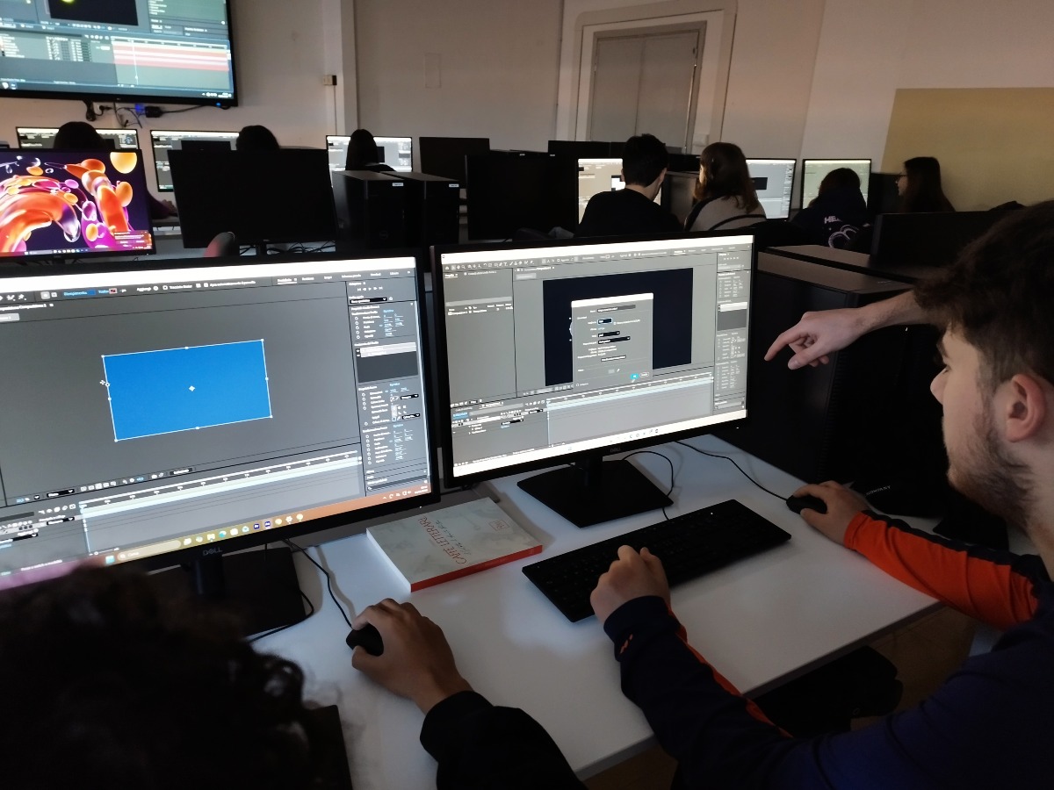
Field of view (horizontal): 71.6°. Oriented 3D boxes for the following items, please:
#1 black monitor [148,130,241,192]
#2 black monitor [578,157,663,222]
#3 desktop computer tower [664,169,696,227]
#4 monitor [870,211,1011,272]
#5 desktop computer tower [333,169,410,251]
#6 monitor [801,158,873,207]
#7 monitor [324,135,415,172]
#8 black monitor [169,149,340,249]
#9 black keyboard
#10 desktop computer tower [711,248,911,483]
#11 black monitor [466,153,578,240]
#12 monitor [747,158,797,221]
[{"bbox_3d":[-2.058,-1.456,4.719,0.610,0.450,0.190,-9,24,-28],"label":"black monitor"},{"bbox_3d":[0.458,-0.973,3.727,0.610,0.450,0.190,-13,26,-35],"label":"black monitor"},{"bbox_3d":[0.802,-0.983,3.902,0.173,0.373,0.410,-10,25,-30],"label":"desktop computer tower"},{"bbox_3d":[1.005,-0.213,1.779,0.610,0.450,0.190,-9,23,-27],"label":"monitor"},{"bbox_3d":[-0.659,-0.734,3.092,0.173,0.373,0.410,-9,24,-28],"label":"desktop computer tower"},{"bbox_3d":[1.922,-1.250,4.627,0.610,0.450,0.190,-9,23,-27],"label":"monitor"},{"bbox_3d":[-1.089,-1.561,5.106,0.610,0.450,0.190,-10,24,-30],"label":"monitor"},{"bbox_3d":[-1.094,-0.752,2.967,0.610,0.450,0.190,-12,25,-34],"label":"black monitor"},{"bbox_3d":[0.215,0.247,1.144,0.440,0.022,0.128,-11,27,-30],"label":"black keyboard"},{"bbox_3d":[0.530,-0.082,1.545,0.173,0.374,0.410,-11,25,-31],"label":"desktop computer tower"},{"bbox_3d":[-0.040,-0.912,3.507,0.611,0.462,0.190,-10,24,-29],"label":"black monitor"},{"bbox_3d":[1.283,-1.165,4.302,0.611,0.462,0.190,-9,24,-27],"label":"monitor"}]

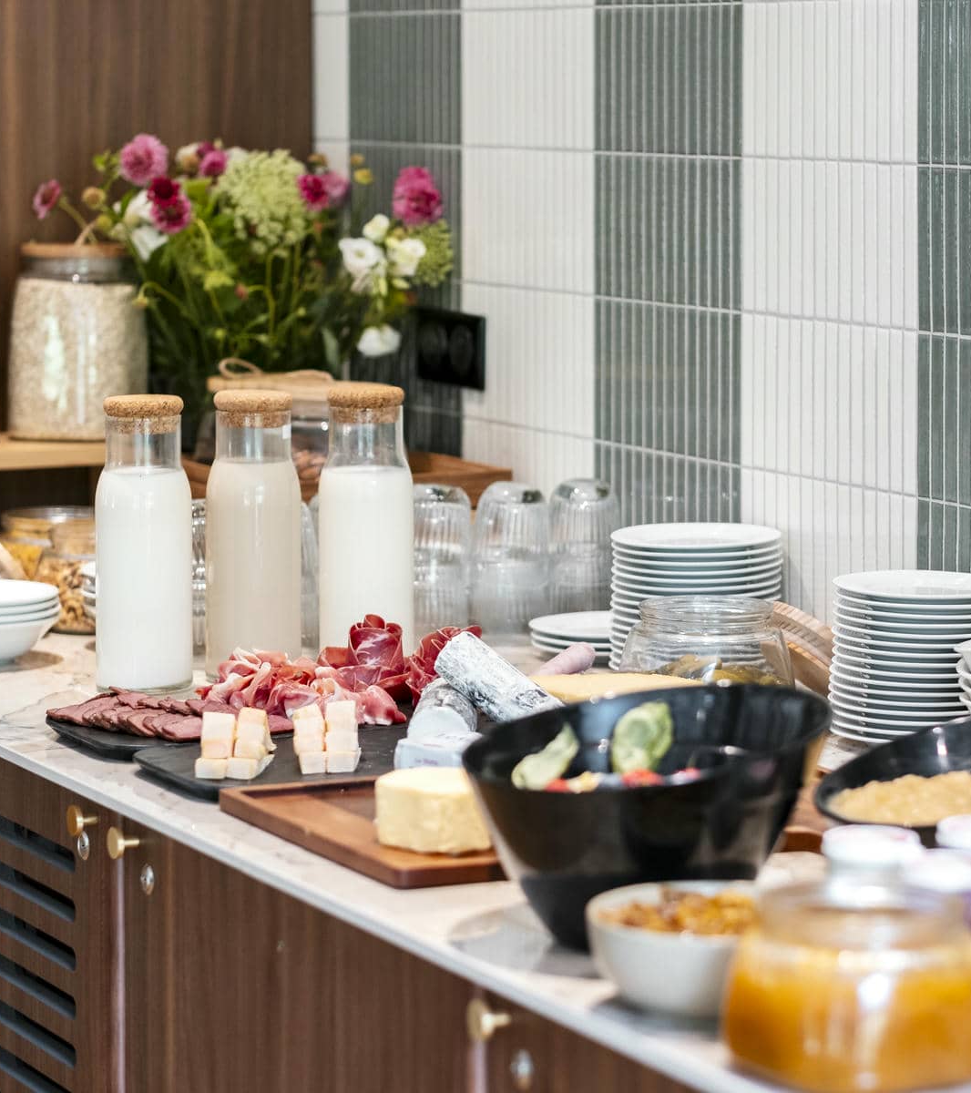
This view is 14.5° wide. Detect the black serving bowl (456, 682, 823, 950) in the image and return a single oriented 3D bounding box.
[{"bbox_3d":[0.101,0.173,2.407,0.230,0.149,0.230,0,7,0],"label":"black serving bowl"}]

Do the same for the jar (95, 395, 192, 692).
[{"bbox_3d":[-0.315,-0.004,3.534,0.087,0.270,0.087,0,7,0],"label":"jar"}]

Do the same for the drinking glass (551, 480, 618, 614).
[{"bbox_3d":[0.102,0.004,3.920,0.072,0.146,0.072,0,7,0],"label":"drinking glass"}]

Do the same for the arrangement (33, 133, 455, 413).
[{"bbox_3d":[-0.270,-0.287,4.179,0.430,0.350,0.360,-4,8,-27],"label":"arrangement"}]

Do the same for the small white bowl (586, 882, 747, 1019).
[{"bbox_3d":[0.134,0.250,2.356,0.141,0.060,0.141,0,7,0],"label":"small white bowl"}]

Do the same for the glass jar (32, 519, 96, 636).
[{"bbox_3d":[-0.389,0.031,3.928,0.155,0.098,0.155,0,7,0],"label":"glass jar"}]

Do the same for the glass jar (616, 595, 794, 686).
[{"bbox_3d":[0.186,0.098,3.211,0.150,0.098,0.150,0,7,0],"label":"glass jar"}]

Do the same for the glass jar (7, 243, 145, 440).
[{"bbox_3d":[-0.442,-0.224,4.135,0.151,0.208,0.151,0,7,0],"label":"glass jar"}]

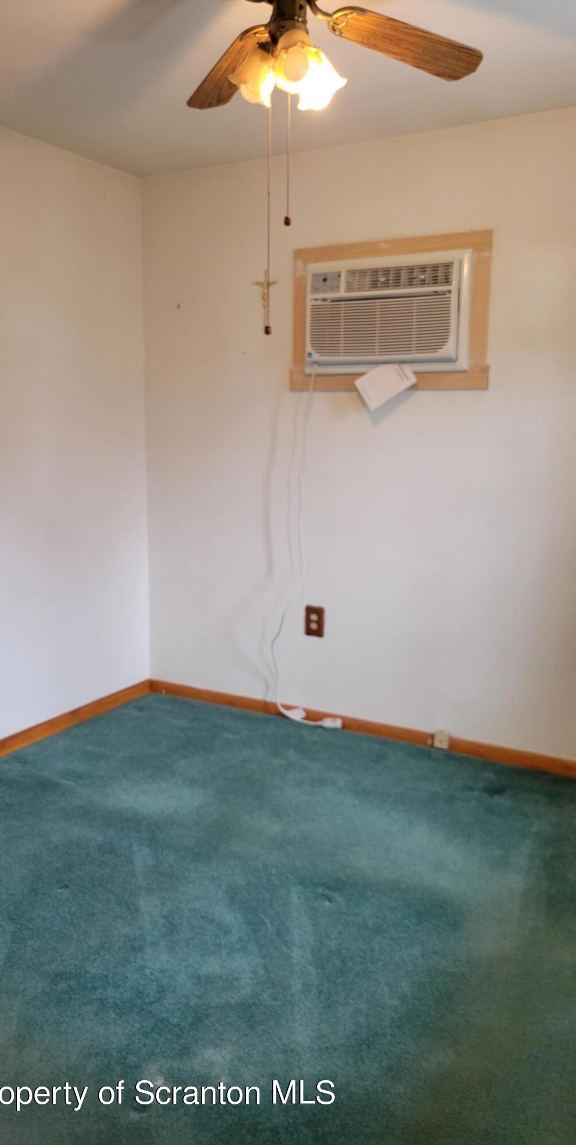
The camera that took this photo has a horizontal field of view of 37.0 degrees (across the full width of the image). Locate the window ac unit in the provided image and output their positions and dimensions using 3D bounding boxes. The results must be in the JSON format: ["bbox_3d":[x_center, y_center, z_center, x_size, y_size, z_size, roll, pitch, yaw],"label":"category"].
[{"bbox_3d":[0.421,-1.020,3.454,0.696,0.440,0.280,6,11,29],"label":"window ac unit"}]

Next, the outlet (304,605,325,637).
[{"bbox_3d":[0.116,0.216,3.762,0.087,0.130,0.012,6,11,29],"label":"outlet"}]

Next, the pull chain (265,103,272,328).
[{"bbox_3d":[-0.044,-0.834,2.007,0.017,0.541,0.017,1,10,0],"label":"pull chain"}]

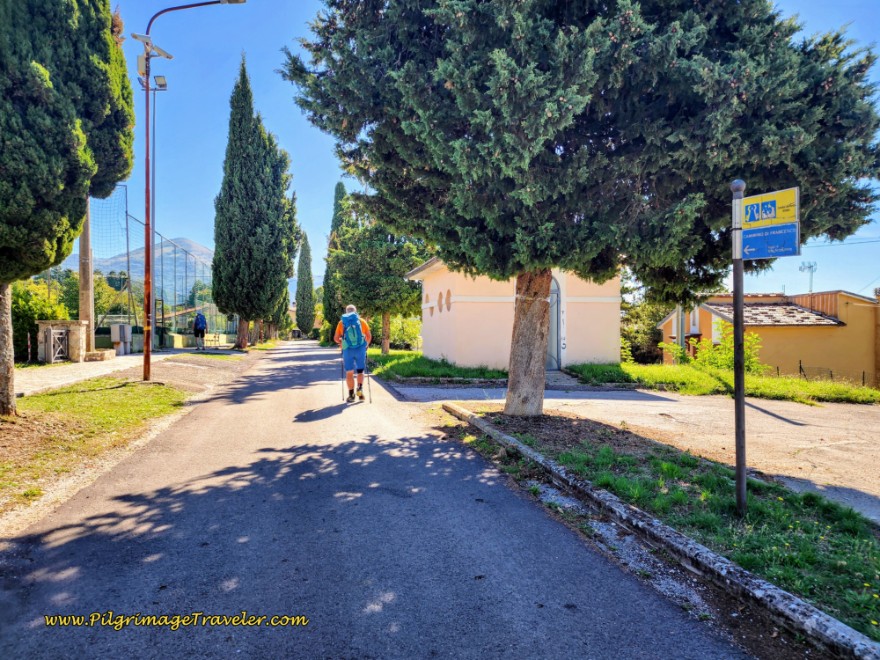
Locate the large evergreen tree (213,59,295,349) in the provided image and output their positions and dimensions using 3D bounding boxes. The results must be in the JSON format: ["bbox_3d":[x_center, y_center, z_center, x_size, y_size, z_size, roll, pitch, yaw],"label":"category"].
[{"bbox_3d":[-9.139,-6.157,28.500,4.000,14.100,4.000,0,0,0],"label":"large evergreen tree"}]

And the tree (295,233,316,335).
[{"bbox_3d":[-13.112,-4.377,57.000,2.150,10.300,2.150,0,0,0],"label":"tree"}]

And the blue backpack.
[{"bbox_3d":[-1.530,0.010,10.280,0.370,0.630,0.300,0,0,-10],"label":"blue backpack"}]

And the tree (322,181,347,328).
[{"bbox_3d":[-6.048,-3.889,34.000,1.600,9.400,1.600,0,0,0],"label":"tree"}]

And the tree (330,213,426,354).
[{"bbox_3d":[-2.381,-1.906,23.800,4.100,5.750,4.000,0,0,0],"label":"tree"}]

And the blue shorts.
[{"bbox_3d":[-1.535,0.520,10.500,0.420,0.500,0.320,0,0,-12],"label":"blue shorts"}]

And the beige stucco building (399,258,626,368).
[{"bbox_3d":[2.420,-0.800,20.000,5.500,3.800,7.200,0,0,-9],"label":"beige stucco building"}]

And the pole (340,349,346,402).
[{"bbox_3d":[-1.765,0.780,10.580,0.070,1.050,0.080,-2,-8,-12],"label":"pole"}]

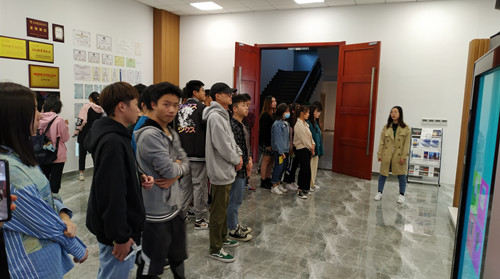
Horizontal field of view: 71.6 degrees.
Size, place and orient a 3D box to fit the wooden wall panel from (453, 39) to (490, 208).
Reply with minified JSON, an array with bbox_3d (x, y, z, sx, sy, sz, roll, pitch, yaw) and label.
[{"bbox_3d":[3.290,-0.201,5.173,0.240,2.470,0.260,5,7,23],"label":"wooden wall panel"}]

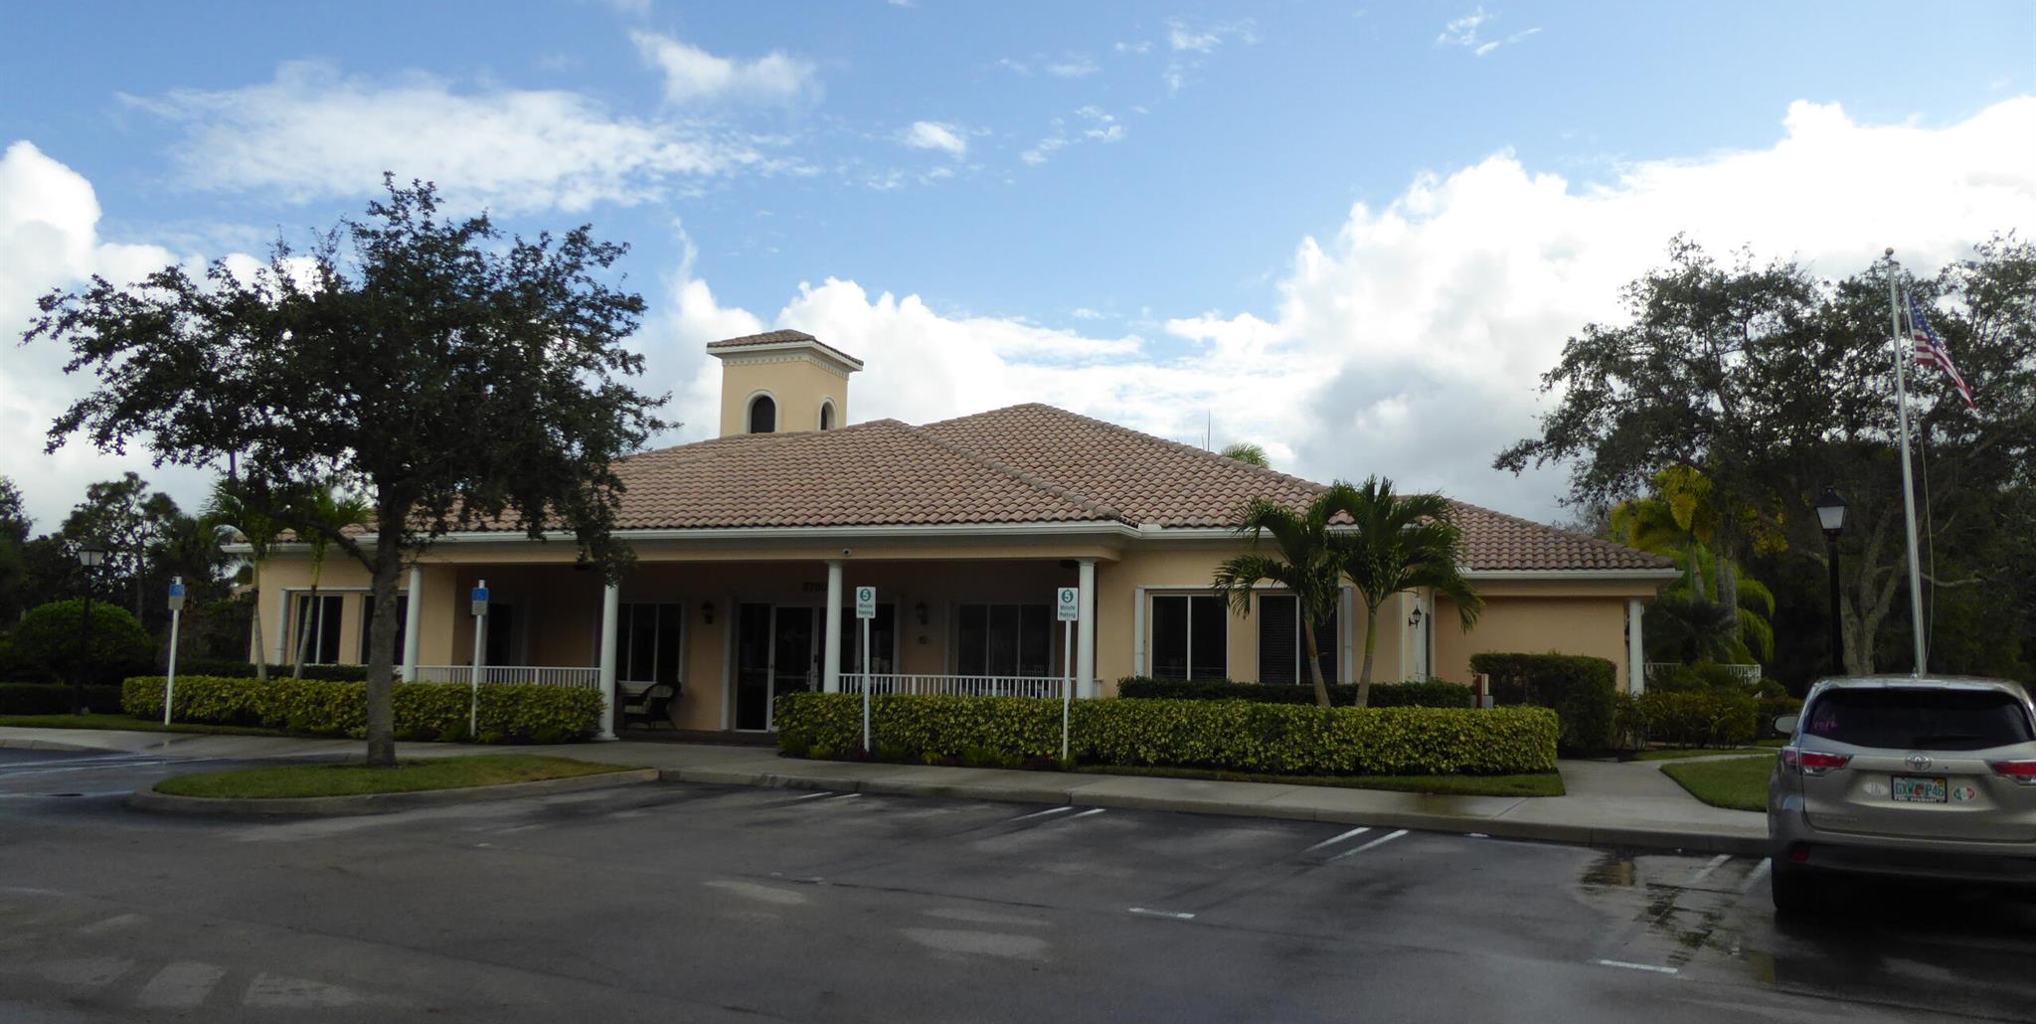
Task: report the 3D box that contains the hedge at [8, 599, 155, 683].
[{"bbox_3d":[-19.253,2.951,28.961,2.500,2.280,2.500,-1,-7,18],"label":"hedge"}]

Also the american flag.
[{"bbox_3d":[11.728,-2.047,17.900,0.760,1.420,0.360,-1,-7,18],"label":"american flag"}]

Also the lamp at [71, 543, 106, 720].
[{"bbox_3d":[-17.836,2.232,27.009,0.330,3.294,0.330,-1,-7,18],"label":"lamp"}]

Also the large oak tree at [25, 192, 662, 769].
[{"bbox_3d":[-7.981,-0.588,17.133,6.800,7.168,6.800,-1,-7,18],"label":"large oak tree"}]

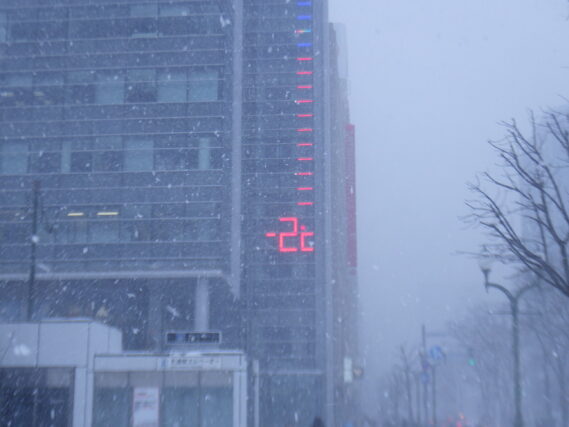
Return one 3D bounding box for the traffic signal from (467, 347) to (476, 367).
[{"bbox_3d":[11.025,8.447,60.000,0.400,1.160,0.350,-1,-13,5],"label":"traffic signal"}]

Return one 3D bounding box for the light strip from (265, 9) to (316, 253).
[{"bbox_3d":[0.337,-5.095,60.008,2.890,14.940,0.200,-1,-13,5],"label":"light strip"}]

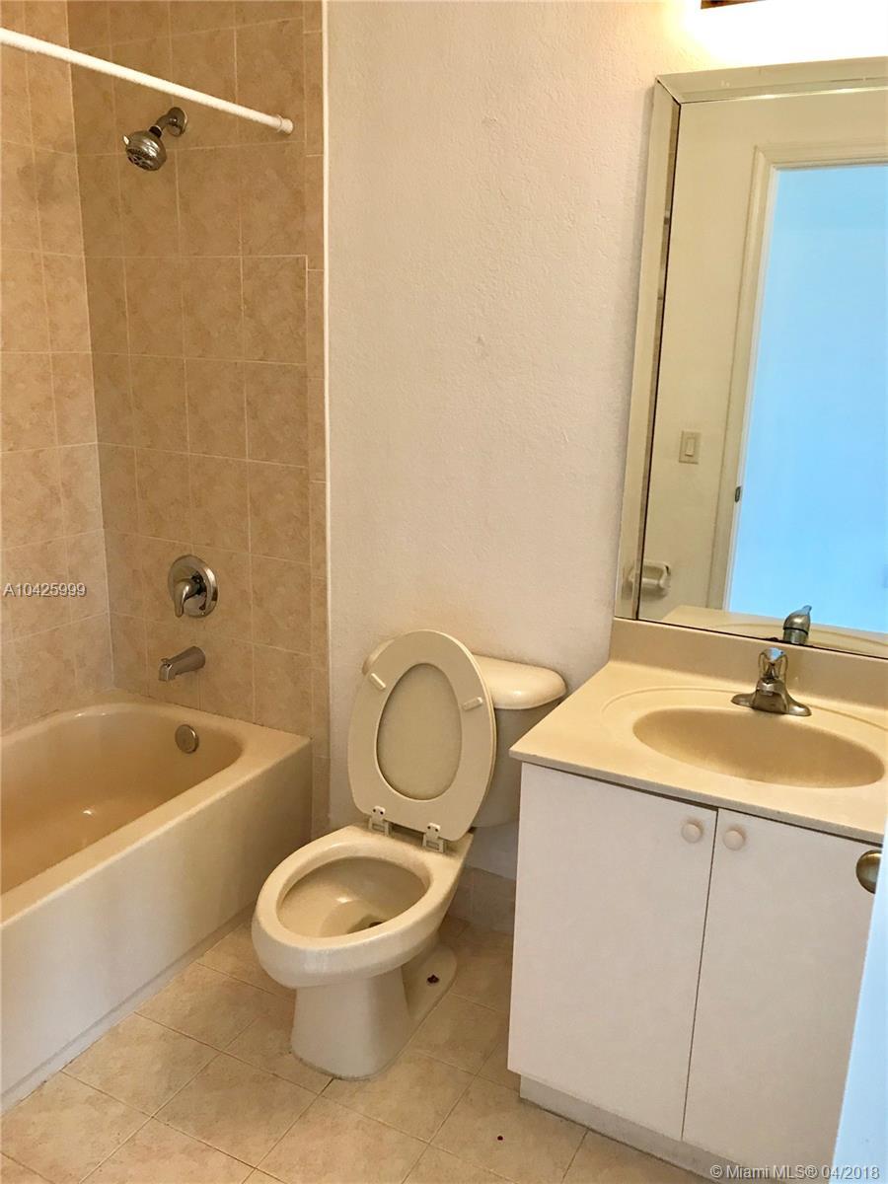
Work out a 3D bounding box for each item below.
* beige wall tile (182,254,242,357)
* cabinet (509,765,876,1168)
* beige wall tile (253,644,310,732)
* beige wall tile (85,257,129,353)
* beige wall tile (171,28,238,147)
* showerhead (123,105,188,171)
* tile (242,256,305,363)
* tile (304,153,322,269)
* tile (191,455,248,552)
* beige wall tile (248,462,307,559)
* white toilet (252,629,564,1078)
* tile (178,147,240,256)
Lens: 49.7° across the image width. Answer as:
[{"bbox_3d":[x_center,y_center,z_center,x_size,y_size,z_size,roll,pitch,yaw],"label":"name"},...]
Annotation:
[{"bbox_3d":[-0.597,-0.734,2.486,0.198,0.254,0.012,10,18,26],"label":"beige wall tile"},{"bbox_3d":[0.570,0.667,1.909,0.695,0.767,0.560,9,17,26],"label":"cabinet"},{"bbox_3d":[-0.455,0.283,2.711,0.200,0.252,0.010,9,17,26],"label":"beige wall tile"},{"bbox_3d":[-0.934,-0.795,2.668,0.148,0.257,0.010,9,17,26],"label":"beige wall tile"},{"bbox_3d":[-0.589,-1.241,2.375,0.198,0.255,0.010,9,17,26],"label":"beige wall tile"},{"bbox_3d":[-0.719,-1.121,2.370,0.094,0.176,0.173,9,17,26],"label":"showerhead"},{"bbox_3d":[-0.428,-0.716,2.433,0.200,0.258,0.010,9,17,26],"label":"tile"},{"bbox_3d":[-0.307,-0.910,2.308,0.049,0.255,0.010,9,17,26],"label":"tile"},{"bbox_3d":[-0.617,-0.245,2.648,0.198,0.255,0.010,9,17,26],"label":"tile"},{"bbox_3d":[-0.438,-0.215,2.554,0.201,0.257,0.010,9,17,26],"label":"beige wall tile"},{"bbox_3d":[-0.109,0.560,2.150,0.515,0.860,0.750,9,17,26],"label":"white toilet"},{"bbox_3d":[-0.589,-0.980,2.416,0.198,0.254,0.012,10,18,26],"label":"tile"}]

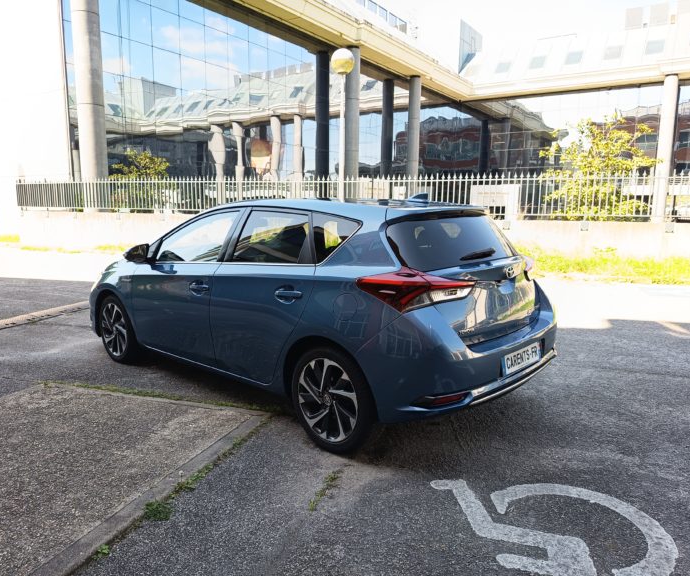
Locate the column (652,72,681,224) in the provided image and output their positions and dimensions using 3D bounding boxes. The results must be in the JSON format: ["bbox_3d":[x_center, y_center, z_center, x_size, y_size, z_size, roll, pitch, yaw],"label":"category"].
[{"bbox_3d":[21.714,-8.718,36.224,0.790,11.000,0.790,1,7,0],"label":"column"}]

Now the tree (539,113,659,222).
[{"bbox_3d":[8.150,-3.249,17.300,3.700,4.620,3.500,1,7,0],"label":"tree"}]

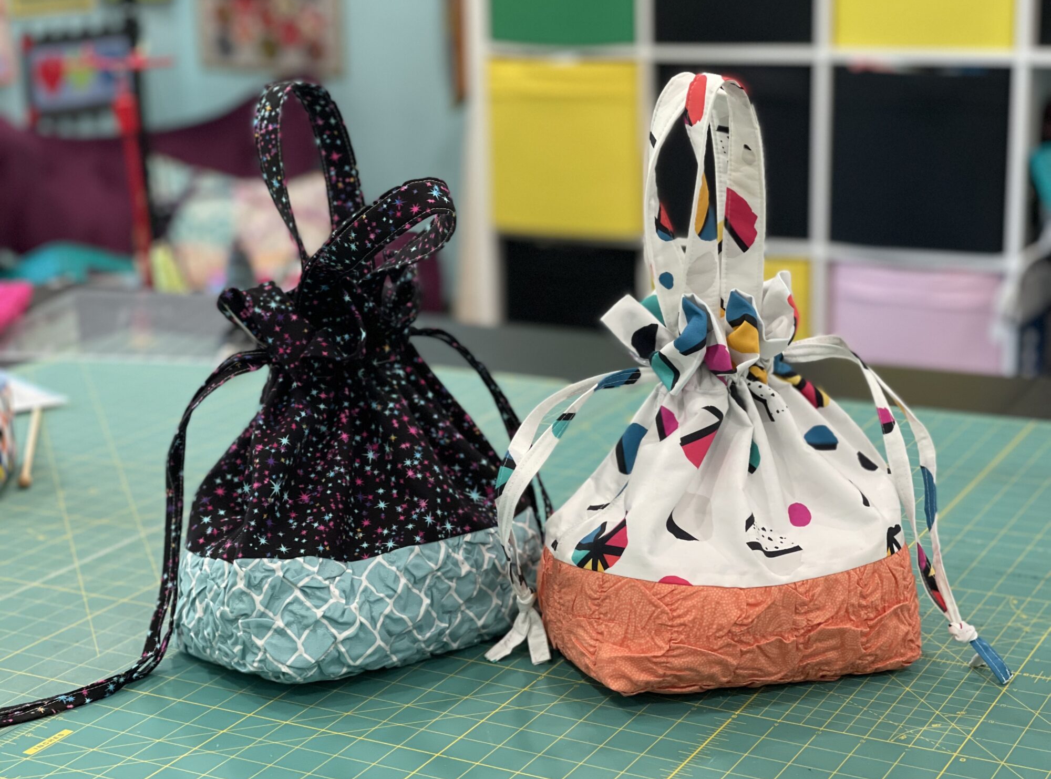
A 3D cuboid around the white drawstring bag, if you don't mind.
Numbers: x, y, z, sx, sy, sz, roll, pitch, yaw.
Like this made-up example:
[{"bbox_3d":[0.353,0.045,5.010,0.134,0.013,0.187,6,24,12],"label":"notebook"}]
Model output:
[{"bbox_3d":[0.127,-0.010,1.177,0.306,0.356,0.150,-2,15,-6],"label":"white drawstring bag"}]

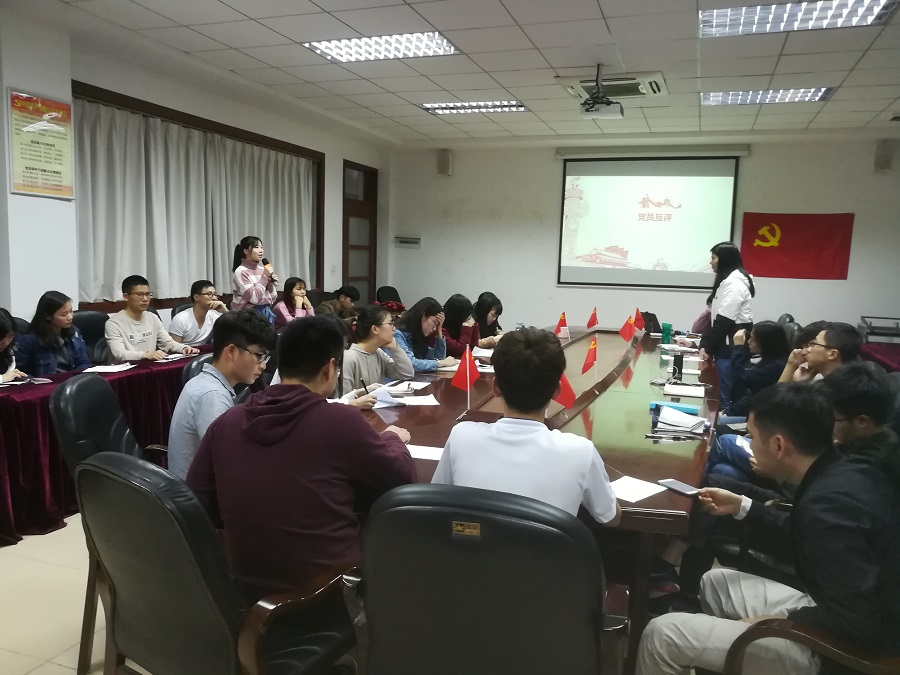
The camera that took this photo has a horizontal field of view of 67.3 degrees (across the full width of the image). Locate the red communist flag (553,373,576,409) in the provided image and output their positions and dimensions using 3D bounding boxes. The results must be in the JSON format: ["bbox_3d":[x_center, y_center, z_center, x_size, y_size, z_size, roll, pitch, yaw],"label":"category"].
[{"bbox_3d":[0.539,0.232,3.270,0.150,0.270,0.060,3,7,10],"label":"red communist flag"}]

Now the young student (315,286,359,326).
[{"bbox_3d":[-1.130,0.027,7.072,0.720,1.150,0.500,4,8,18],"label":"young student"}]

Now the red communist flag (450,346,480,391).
[{"bbox_3d":[0.076,0.147,3.319,0.150,0.225,0.060,2,8,1],"label":"red communist flag"}]

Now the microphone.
[{"bbox_3d":[-1.662,-0.612,6.270,0.055,0.260,0.055,-30,-15,14],"label":"microphone"}]

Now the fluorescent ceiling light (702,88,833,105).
[{"bbox_3d":[3.107,-2.411,6.666,1.200,0.080,0.600,5,8,20],"label":"fluorescent ceiling light"}]

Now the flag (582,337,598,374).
[{"bbox_3d":[0.947,0.122,4.580,0.100,0.250,0.050,3,7,9],"label":"flag"}]

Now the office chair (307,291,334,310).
[{"bbox_3d":[-1.409,0.007,7.991,0.660,1.070,0.600,5,8,20],"label":"office chair"}]

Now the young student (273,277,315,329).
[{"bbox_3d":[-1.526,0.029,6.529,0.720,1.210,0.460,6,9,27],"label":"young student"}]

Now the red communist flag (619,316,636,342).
[{"bbox_3d":[1.408,-0.063,5.354,0.145,0.210,0.050,4,8,15],"label":"red communist flag"}]

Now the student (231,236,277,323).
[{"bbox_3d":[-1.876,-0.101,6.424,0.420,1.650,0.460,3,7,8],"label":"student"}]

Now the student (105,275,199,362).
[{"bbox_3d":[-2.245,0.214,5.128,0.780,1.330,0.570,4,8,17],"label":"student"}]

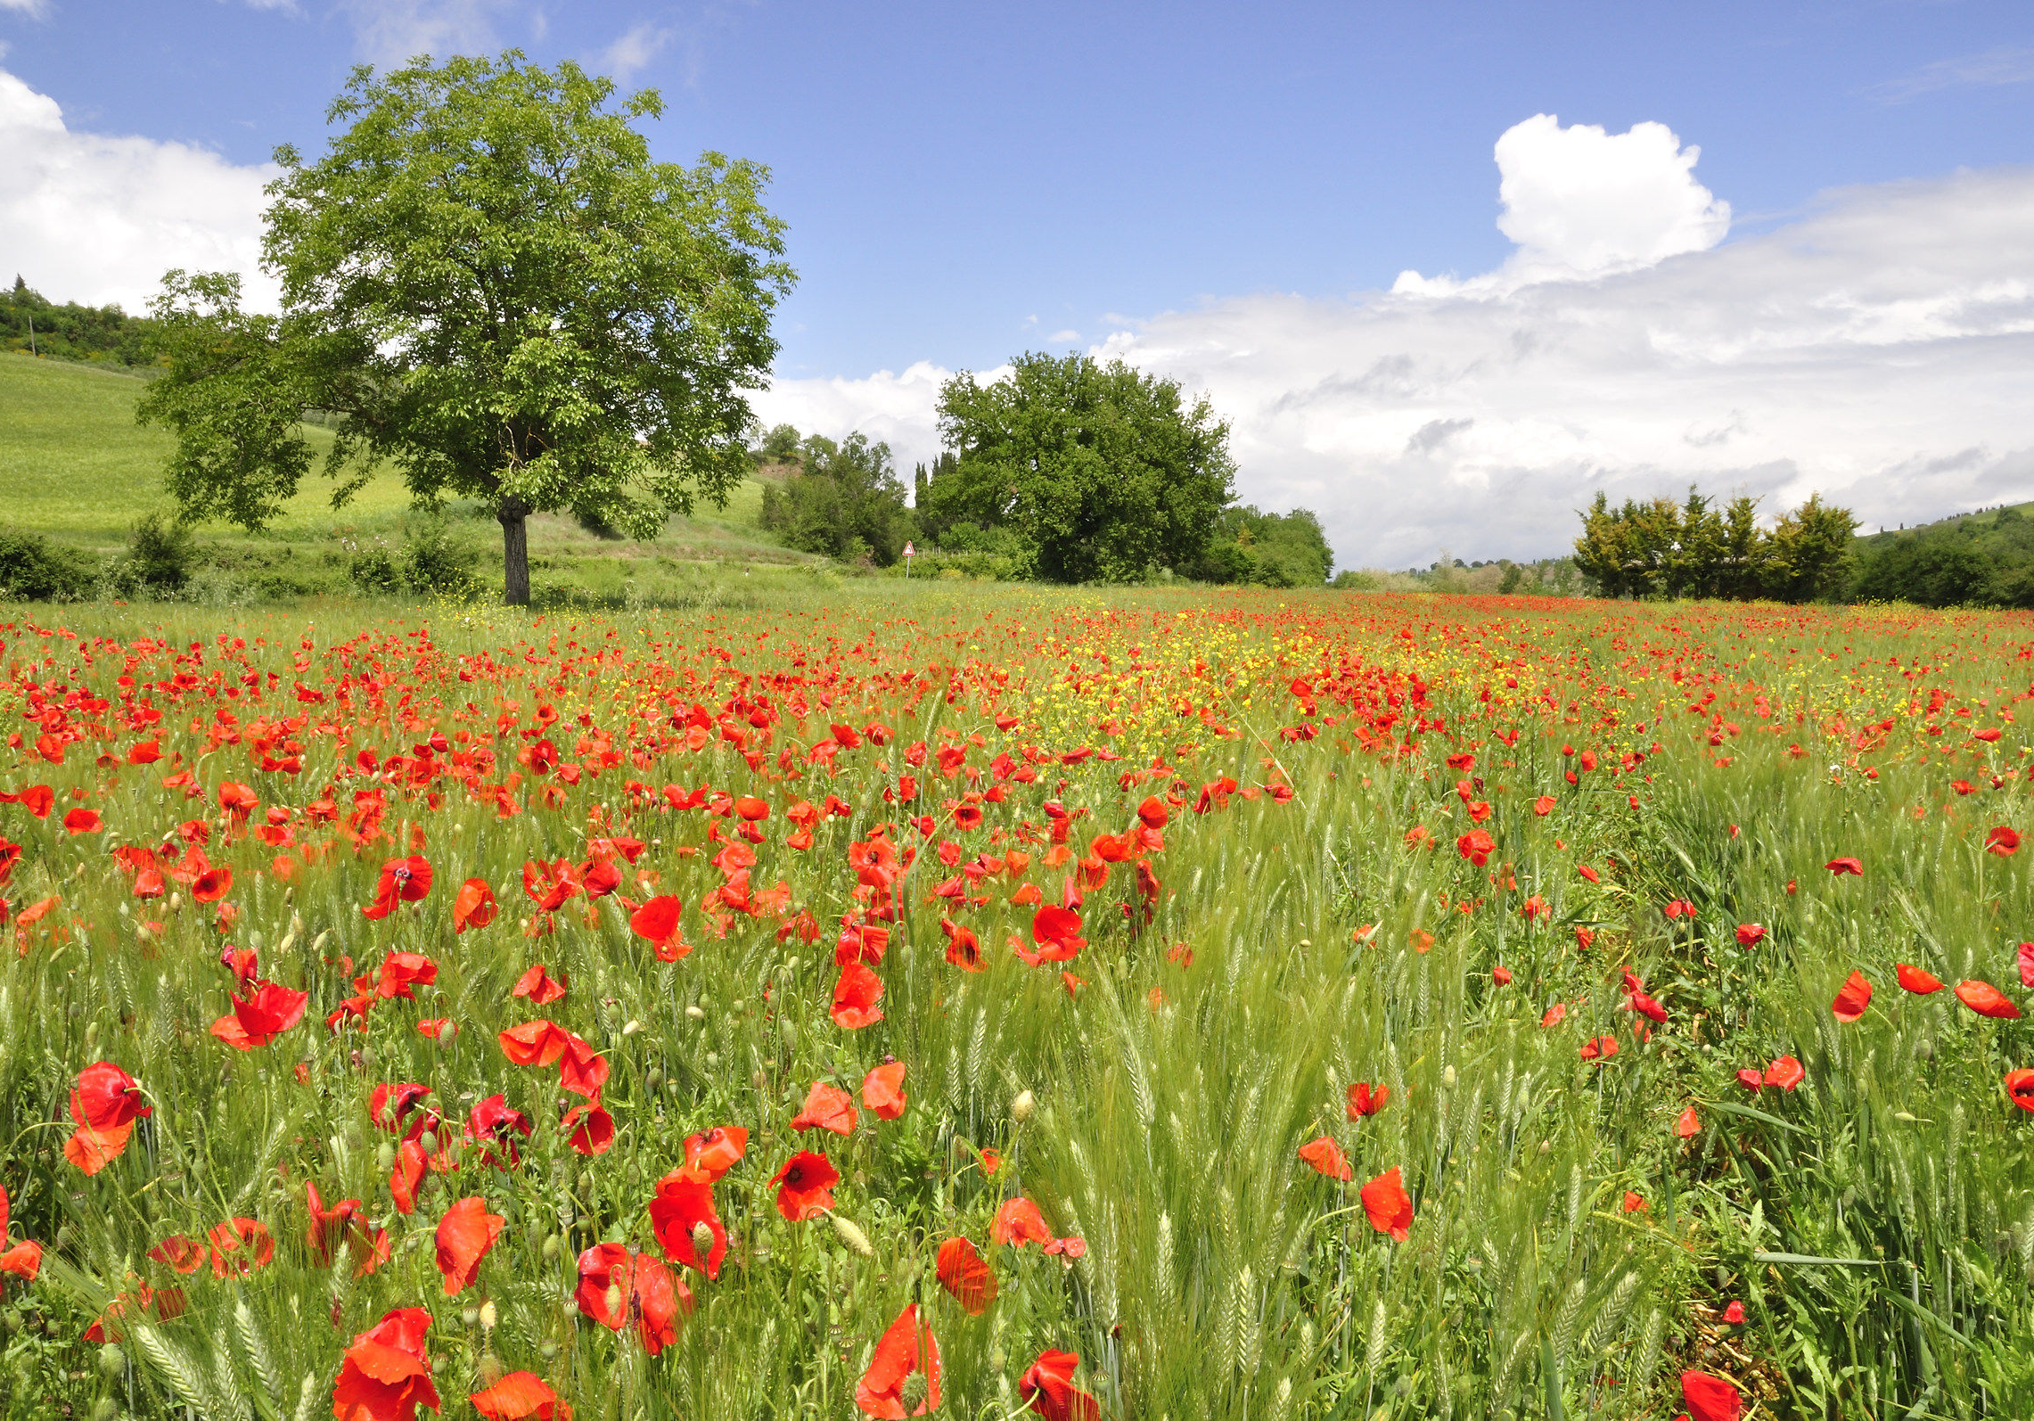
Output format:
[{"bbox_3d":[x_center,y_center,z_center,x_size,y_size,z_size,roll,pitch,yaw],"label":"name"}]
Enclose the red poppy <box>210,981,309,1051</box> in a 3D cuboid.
[{"bbox_3d":[-0.740,0.298,1.450,0.093,0.067,0.075,-1,5,-11],"label":"red poppy"}]

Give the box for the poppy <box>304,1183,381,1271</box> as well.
[{"bbox_3d":[-0.573,0.439,1.260,0.065,0.073,0.060,-3,6,-30],"label":"poppy"}]

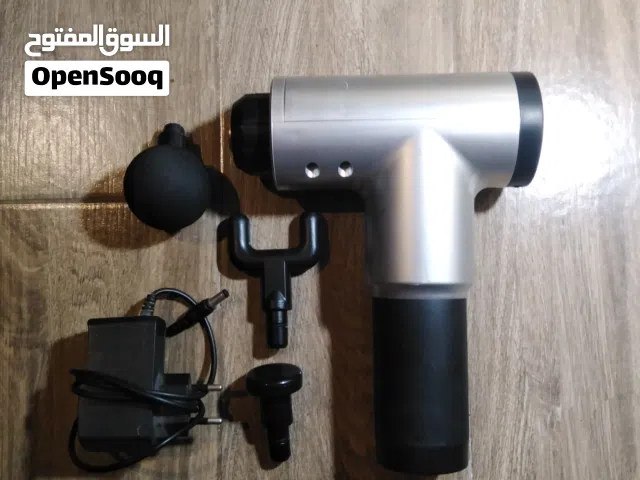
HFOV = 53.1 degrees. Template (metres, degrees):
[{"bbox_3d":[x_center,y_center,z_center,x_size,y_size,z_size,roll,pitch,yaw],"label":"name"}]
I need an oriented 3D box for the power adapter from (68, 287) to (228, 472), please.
[{"bbox_3d":[-0.099,0.081,0.371,0.089,0.039,0.102,0,83,2],"label":"power adapter"}]

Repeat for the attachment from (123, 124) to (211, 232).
[{"bbox_3d":[-0.090,-0.040,0.384,0.050,0.050,0.071,0,63,2],"label":"attachment"}]

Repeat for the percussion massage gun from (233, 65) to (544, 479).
[{"bbox_3d":[0.035,0.014,0.364,0.168,0.065,0.218,0,85,3],"label":"percussion massage gun"}]

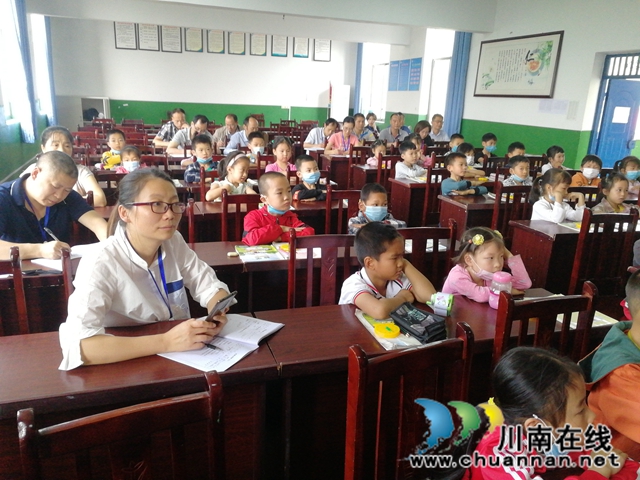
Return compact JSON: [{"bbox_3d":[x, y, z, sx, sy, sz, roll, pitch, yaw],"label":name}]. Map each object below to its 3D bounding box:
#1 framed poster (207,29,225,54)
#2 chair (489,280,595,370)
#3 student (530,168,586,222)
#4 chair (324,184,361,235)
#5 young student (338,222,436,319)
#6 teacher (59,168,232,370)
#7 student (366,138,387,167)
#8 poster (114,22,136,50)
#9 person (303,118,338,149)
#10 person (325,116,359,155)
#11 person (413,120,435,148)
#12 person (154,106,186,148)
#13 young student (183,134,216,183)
[{"bbox_3d":[-2.653,-5.104,12.793,0.433,0.596,0.030,-3,16,-17],"label":"framed poster"},{"bbox_3d":[0.798,0.665,1.577,0.411,0.971,0.440,-3,17,-19],"label":"chair"},{"bbox_3d":[1.642,0.018,3.700,0.440,1.115,0.500,-6,18,-28],"label":"student"},{"bbox_3d":[0.257,0.154,3.215,0.385,0.941,0.450,-3,16,-17],"label":"chair"},{"bbox_3d":[0.252,0.425,2.099,0.430,1.090,0.500,-8,19,-33],"label":"young student"},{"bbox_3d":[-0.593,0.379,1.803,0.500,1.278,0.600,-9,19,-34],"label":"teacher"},{"bbox_3d":[0.669,-0.750,6.256,0.360,1.001,0.480,-3,17,-19],"label":"student"},{"bbox_3d":[-4.718,-4.989,12.158,0.492,0.653,0.030,-3,16,-17],"label":"poster"},{"bbox_3d":[0.028,-1.341,7.991,0.550,1.210,0.650,-7,19,-30],"label":"person"},{"bbox_3d":[0.280,-1.129,7.196,0.540,1.265,0.650,-3,17,-18],"label":"person"},{"bbox_3d":[1.475,-1.116,7.379,0.460,1.252,0.720,-3,16,-17],"label":"person"},{"bbox_3d":[-2.338,-1.427,7.860,0.520,1.276,0.750,-3,16,-17],"label":"person"},{"bbox_3d":[-1.091,-0.371,4.526,0.400,1.137,0.600,-3,16,-17],"label":"young student"}]

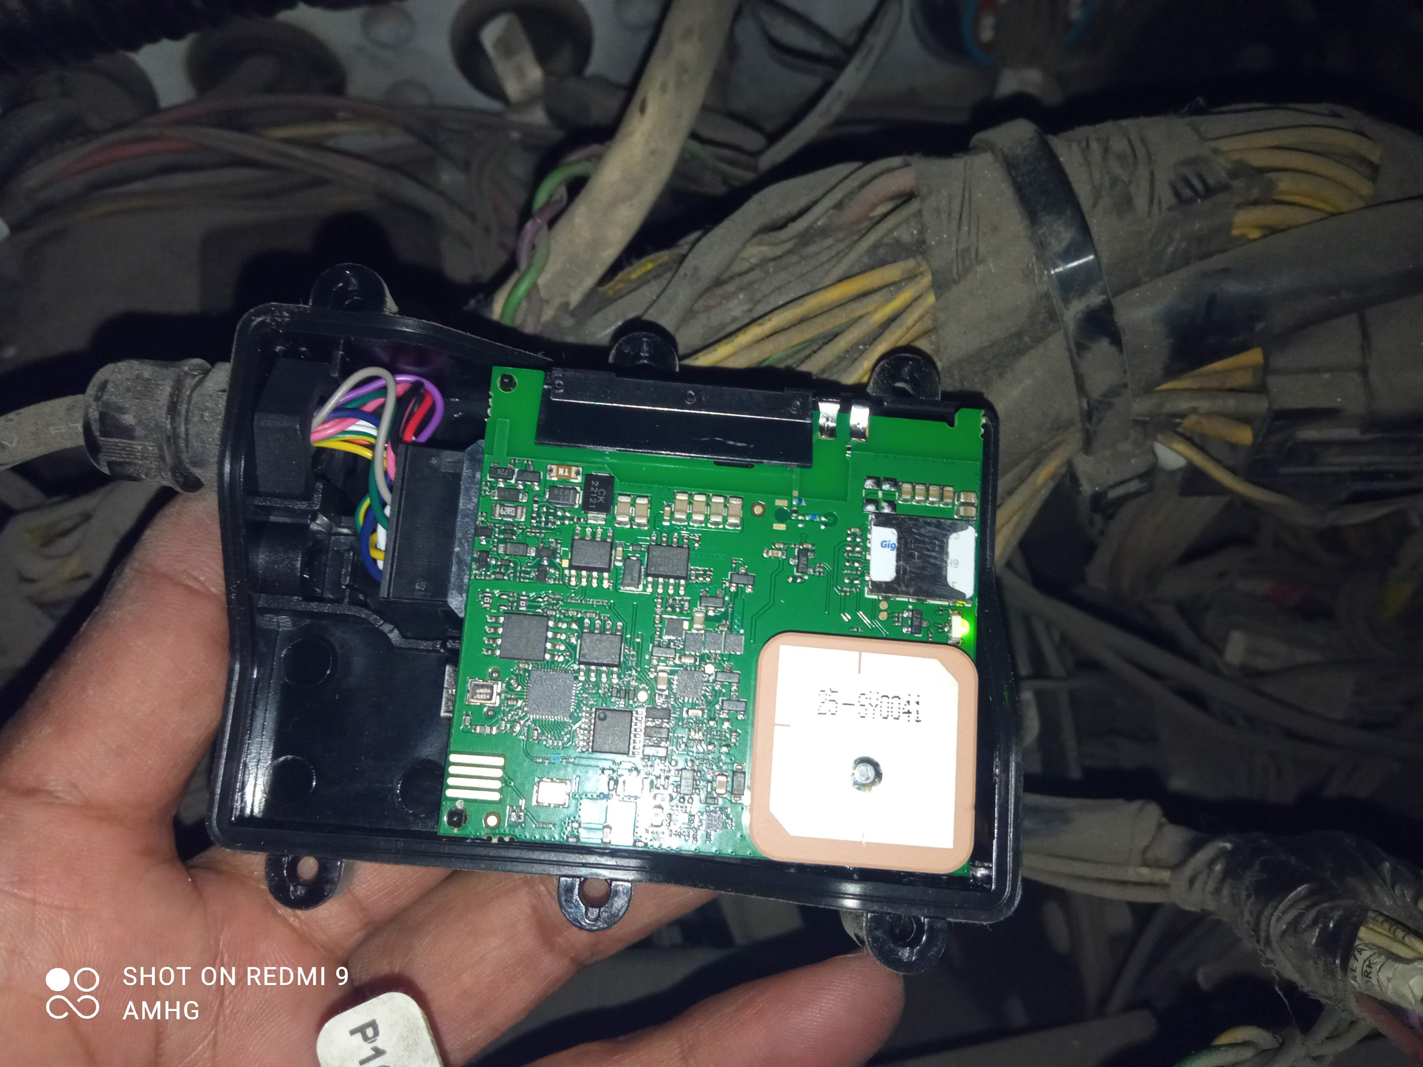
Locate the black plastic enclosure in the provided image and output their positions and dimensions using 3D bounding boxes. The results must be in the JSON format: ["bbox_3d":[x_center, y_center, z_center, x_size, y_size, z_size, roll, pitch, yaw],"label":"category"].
[{"bbox_3d":[-0.011,0.010,0.136,0.092,0.024,0.074,5,79,-1],"label":"black plastic enclosure"}]

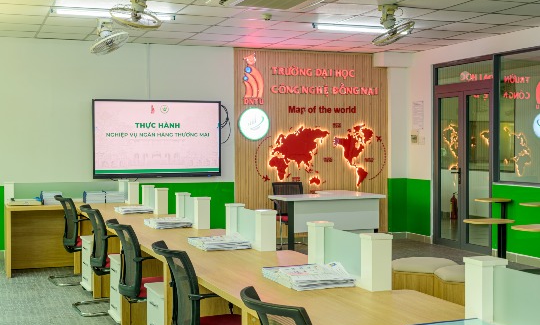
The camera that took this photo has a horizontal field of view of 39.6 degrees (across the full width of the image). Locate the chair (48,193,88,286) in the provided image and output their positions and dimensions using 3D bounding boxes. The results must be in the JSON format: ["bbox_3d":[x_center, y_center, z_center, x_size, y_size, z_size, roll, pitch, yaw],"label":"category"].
[{"bbox_3d":[-1.928,0.778,7.823,0.600,0.900,0.550,-1,1,-25],"label":"chair"}]

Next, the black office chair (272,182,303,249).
[{"bbox_3d":[0.287,0.729,10.216,0.540,0.900,0.580,0,1,-17],"label":"black office chair"}]

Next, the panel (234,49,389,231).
[{"bbox_3d":[0.638,-0.250,10.661,2.404,2.650,0.050,-1,1,-22],"label":"panel"}]

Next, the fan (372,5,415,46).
[{"bbox_3d":[1.186,-1.330,7.224,0.400,0.390,0.410,0,1,0],"label":"fan"}]

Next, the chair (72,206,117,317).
[{"bbox_3d":[-1.357,0.802,6.436,0.600,0.900,0.550,-1,1,-25],"label":"chair"}]

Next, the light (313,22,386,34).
[{"bbox_3d":[1.049,-1.489,8.329,1.230,0.070,0.090,-1,1,-22],"label":"light"}]

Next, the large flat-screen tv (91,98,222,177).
[{"bbox_3d":[-1.454,-0.303,9.799,1.690,0.990,0.070,-1,1,-22],"label":"large flat-screen tv"}]

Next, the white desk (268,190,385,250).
[{"bbox_3d":[0.622,0.805,9.834,1.470,0.760,1.200,-1,1,-22],"label":"white desk"}]

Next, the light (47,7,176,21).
[{"bbox_3d":[-1.512,-1.465,7.368,1.230,0.070,0.090,-1,1,-22],"label":"light"}]

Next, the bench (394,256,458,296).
[{"bbox_3d":[1.288,1.034,6.212,0.560,0.430,0.450,0,1,23],"label":"bench"}]

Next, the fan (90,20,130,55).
[{"bbox_3d":[-1.747,-1.352,8.106,0.410,0.390,0.420,0,1,0],"label":"fan"}]

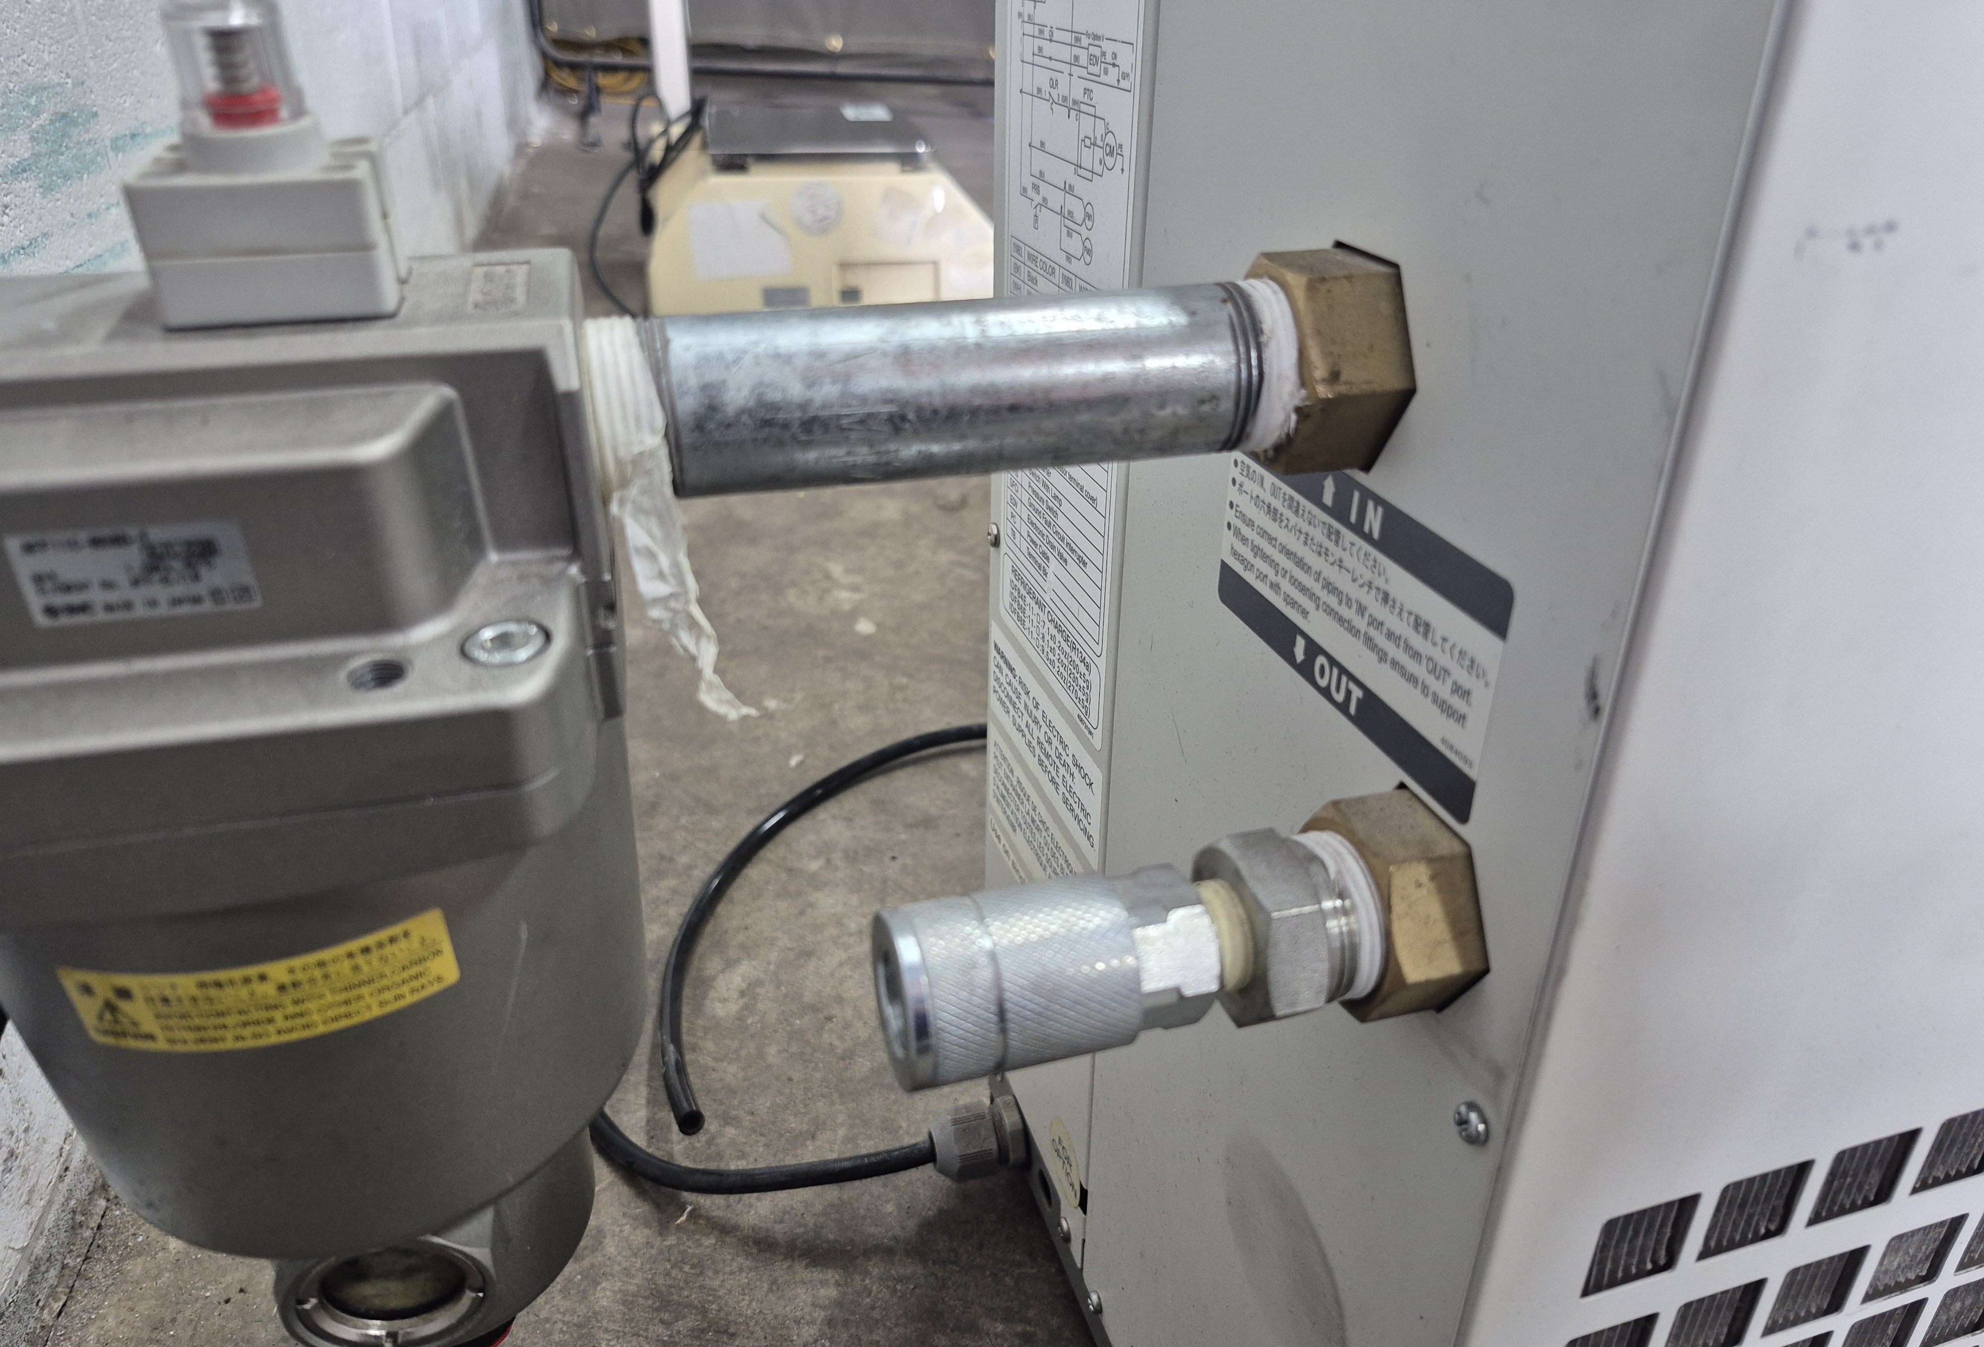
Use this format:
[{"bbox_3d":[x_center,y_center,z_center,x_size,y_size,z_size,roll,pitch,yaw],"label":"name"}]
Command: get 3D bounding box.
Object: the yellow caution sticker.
[{"bbox_3d":[-0.095,0.042,0.173,0.045,0.014,0.005,-8,35,-14],"label":"yellow caution sticker"}]

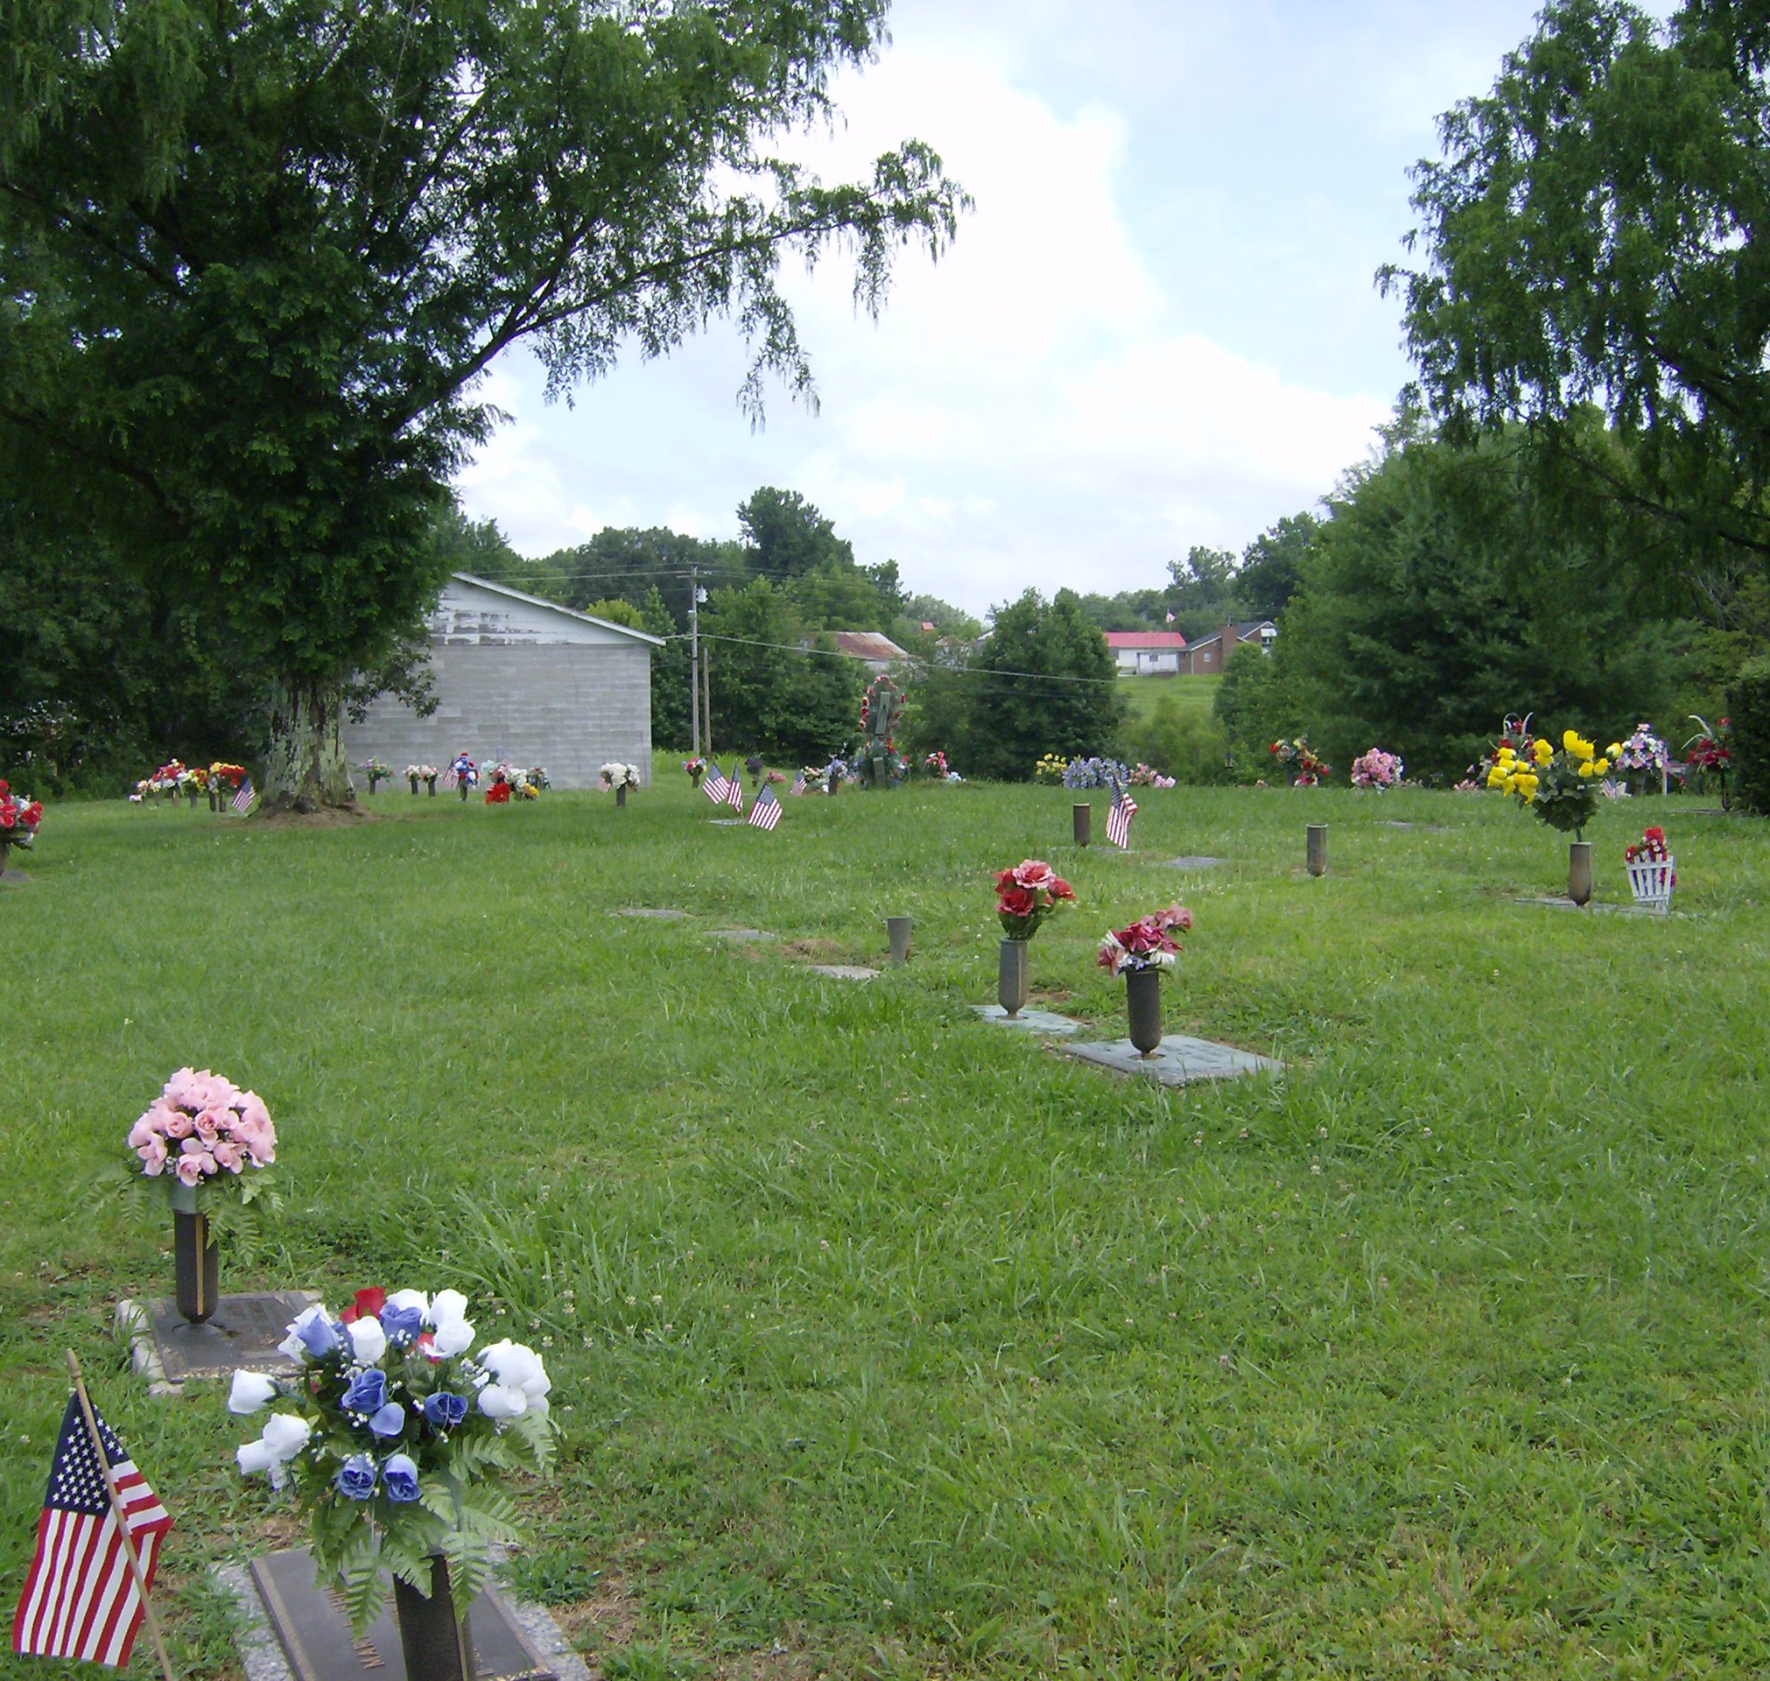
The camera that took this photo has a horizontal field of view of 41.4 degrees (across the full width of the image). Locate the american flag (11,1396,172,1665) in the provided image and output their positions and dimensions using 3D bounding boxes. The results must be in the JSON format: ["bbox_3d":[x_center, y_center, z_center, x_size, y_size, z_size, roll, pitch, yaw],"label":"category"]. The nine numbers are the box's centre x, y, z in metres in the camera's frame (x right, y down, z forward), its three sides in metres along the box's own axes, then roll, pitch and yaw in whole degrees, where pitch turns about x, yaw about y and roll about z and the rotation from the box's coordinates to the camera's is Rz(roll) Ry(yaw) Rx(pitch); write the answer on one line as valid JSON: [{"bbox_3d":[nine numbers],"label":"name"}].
[{"bbox_3d":[-1.152,0.999,3.400,0.220,0.380,0.120,-2,6,-19],"label":"american flag"}]

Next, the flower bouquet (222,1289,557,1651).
[{"bbox_3d":[-0.720,0.928,3.420,0.470,0.540,0.420,-1,3,-12],"label":"flower bouquet"}]

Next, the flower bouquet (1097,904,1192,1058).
[{"bbox_3d":[0.771,0.415,6.950,0.280,0.445,0.260,1,6,6],"label":"flower bouquet"}]

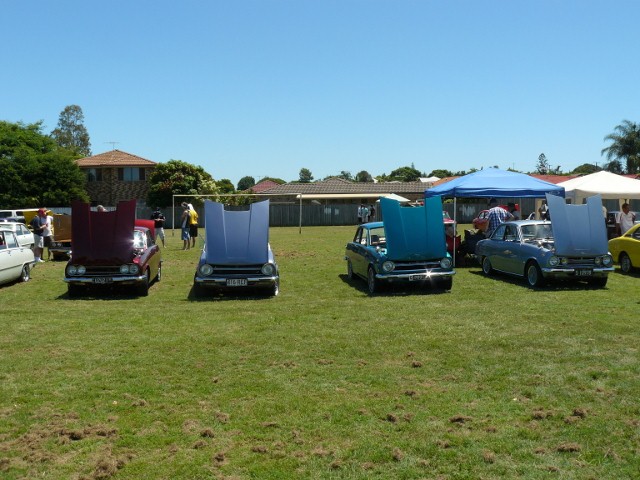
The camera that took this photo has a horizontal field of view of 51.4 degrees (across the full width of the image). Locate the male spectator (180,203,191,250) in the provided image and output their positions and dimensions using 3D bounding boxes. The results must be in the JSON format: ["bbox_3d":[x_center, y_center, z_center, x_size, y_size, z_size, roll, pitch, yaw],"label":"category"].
[{"bbox_3d":[-5.075,-0.516,25.103,0.350,1.770,0.450,1,3,28],"label":"male spectator"}]

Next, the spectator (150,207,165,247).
[{"bbox_3d":[-6.622,-0.523,27.174,0.550,1.700,0.400,-1,3,-12],"label":"spectator"}]

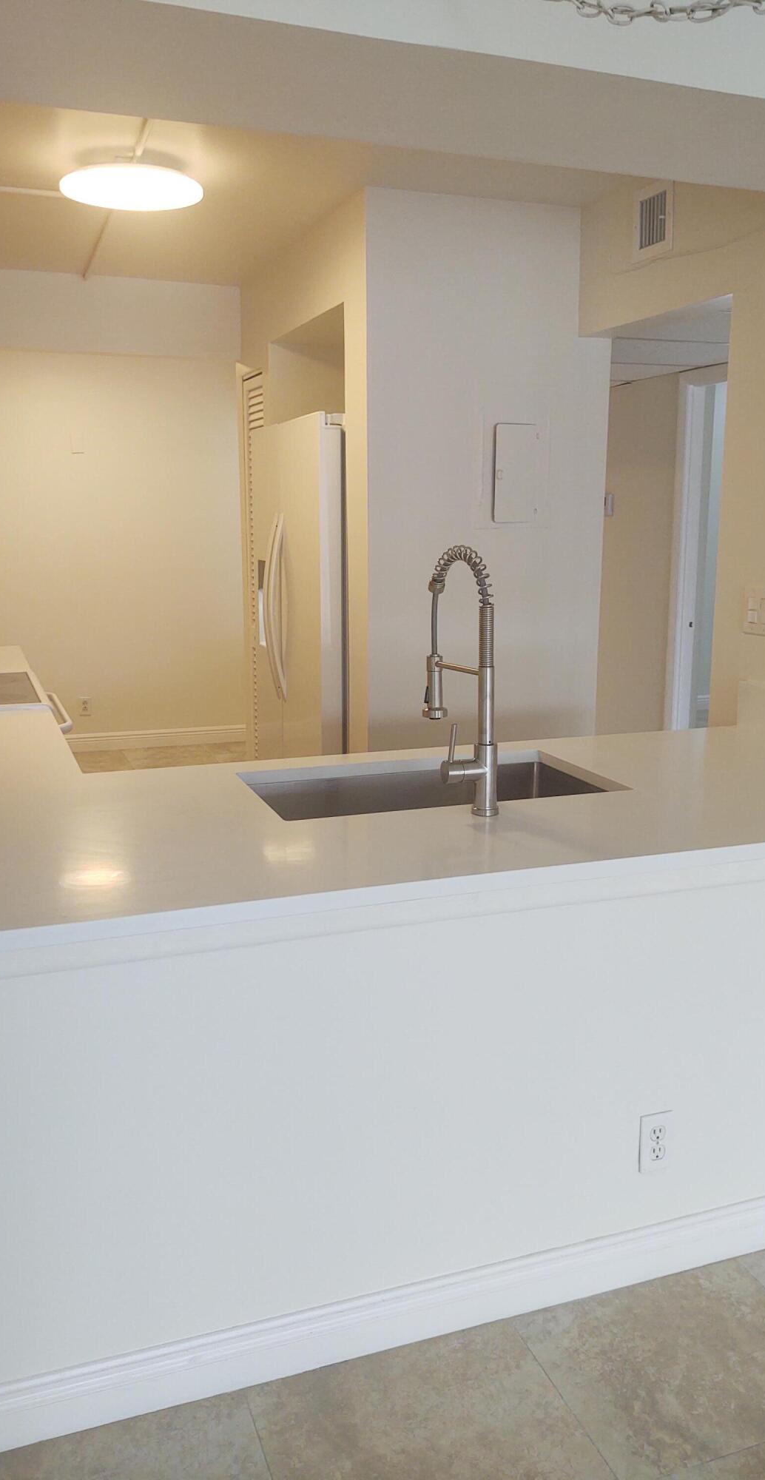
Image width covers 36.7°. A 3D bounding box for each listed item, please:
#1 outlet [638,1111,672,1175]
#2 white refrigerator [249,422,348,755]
[{"bbox_3d":[0.517,0.760,2.176,0.070,0.115,0.010,-4,12,-20],"label":"outlet"},{"bbox_3d":[-0.036,-0.337,4.577,0.834,1.774,0.915,-4,12,-20],"label":"white refrigerator"}]

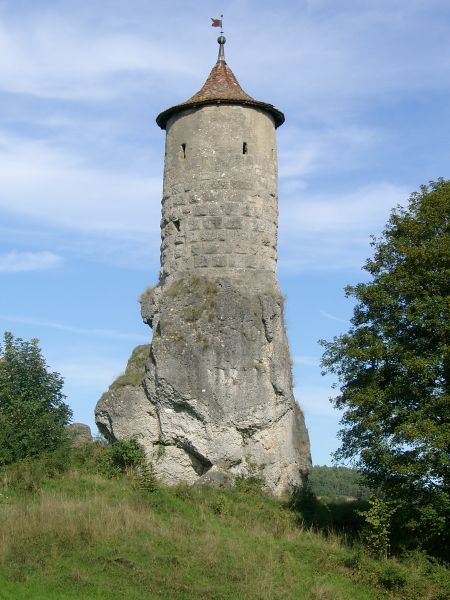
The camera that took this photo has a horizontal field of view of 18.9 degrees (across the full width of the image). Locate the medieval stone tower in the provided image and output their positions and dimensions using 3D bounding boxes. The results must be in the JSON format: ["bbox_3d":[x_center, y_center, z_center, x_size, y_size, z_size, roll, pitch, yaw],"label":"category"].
[{"bbox_3d":[-0.972,-1.680,57.389,8.678,19.504,8.000,1,-9,0],"label":"medieval stone tower"}]

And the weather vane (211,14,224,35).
[{"bbox_3d":[-0.326,-11.964,58.752,0.627,0.933,0.130,3,-9,-14],"label":"weather vane"}]

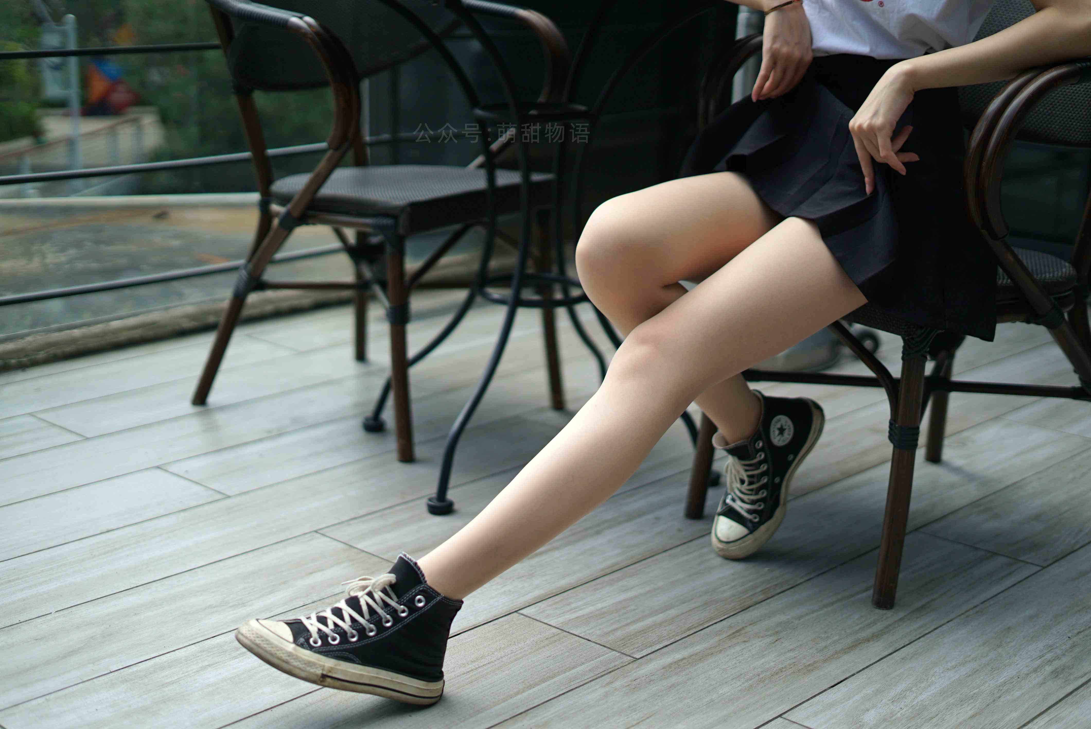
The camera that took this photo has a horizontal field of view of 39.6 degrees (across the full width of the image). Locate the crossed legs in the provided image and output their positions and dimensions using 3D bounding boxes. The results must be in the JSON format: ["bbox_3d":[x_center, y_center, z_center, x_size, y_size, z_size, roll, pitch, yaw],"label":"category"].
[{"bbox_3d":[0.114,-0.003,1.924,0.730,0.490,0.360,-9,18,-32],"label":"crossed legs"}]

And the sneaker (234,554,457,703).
[{"bbox_3d":[-0.211,0.291,1.721,0.274,0.157,0.100,16,8,-25],"label":"sneaker"}]

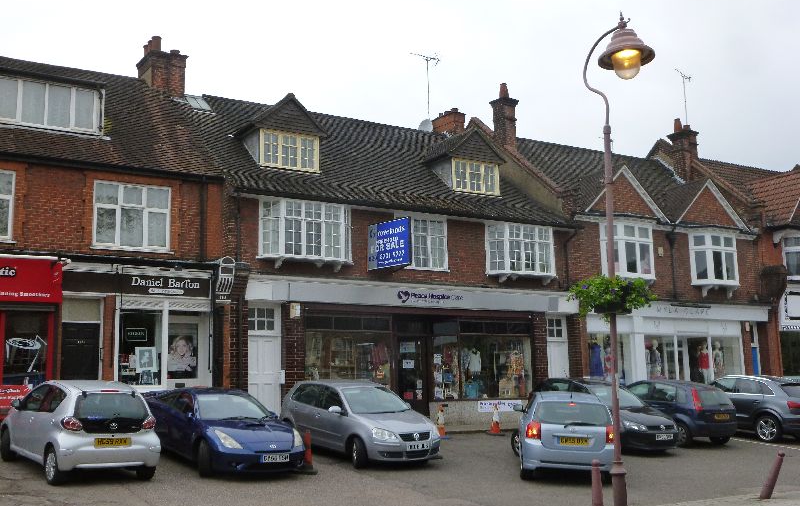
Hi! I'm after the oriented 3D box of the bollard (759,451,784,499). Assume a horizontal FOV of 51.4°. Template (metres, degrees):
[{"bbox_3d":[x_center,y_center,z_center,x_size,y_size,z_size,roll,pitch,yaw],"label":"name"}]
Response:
[{"bbox_3d":[5.885,3.479,13.104,0.170,0.798,0.170,19,-1,-25],"label":"bollard"}]

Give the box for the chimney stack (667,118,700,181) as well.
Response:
[{"bbox_3d":[11.133,-3.949,32.508,0.820,2.524,0.850,4,-10,-28],"label":"chimney stack"}]

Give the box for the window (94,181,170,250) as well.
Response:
[{"bbox_3d":[-6.075,-0.806,18.920,1.695,1.522,0.150,4,-10,-26],"label":"window"}]

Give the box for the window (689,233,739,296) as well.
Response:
[{"bbox_3d":[10.850,0.264,28.391,2.300,1.895,0.460,5,-10,-31],"label":"window"}]

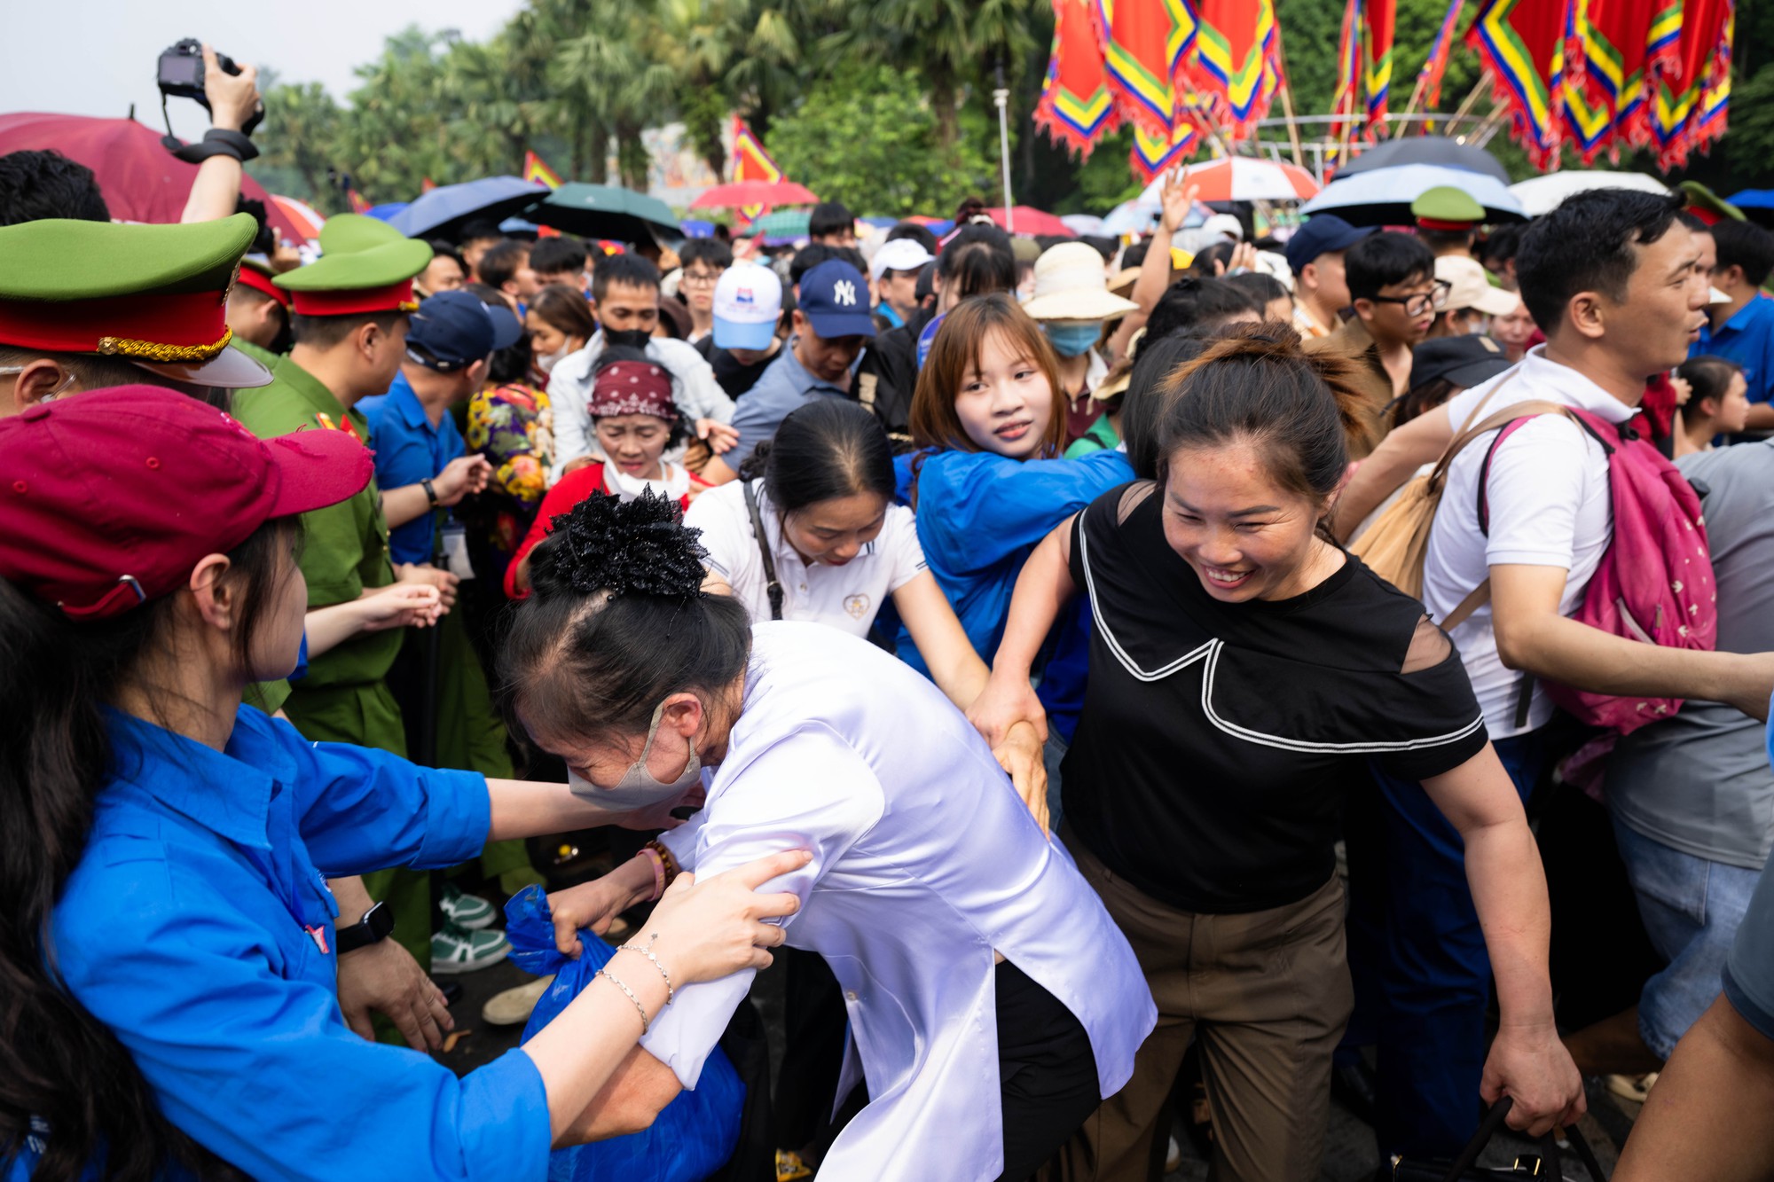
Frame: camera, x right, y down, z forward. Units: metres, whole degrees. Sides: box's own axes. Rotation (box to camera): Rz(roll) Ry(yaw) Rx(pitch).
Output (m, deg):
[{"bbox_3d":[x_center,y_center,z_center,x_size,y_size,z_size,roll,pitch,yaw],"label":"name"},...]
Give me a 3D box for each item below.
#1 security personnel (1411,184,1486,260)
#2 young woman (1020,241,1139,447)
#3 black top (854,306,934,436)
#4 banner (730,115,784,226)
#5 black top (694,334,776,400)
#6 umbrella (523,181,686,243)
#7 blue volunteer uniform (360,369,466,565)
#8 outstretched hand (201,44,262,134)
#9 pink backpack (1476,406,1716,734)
[{"bbox_3d":[2.082,-0.637,4.560,0.500,1.760,0.330,12,22,39],"label":"security personnel"},{"bbox_3d":[0.551,-0.180,3.431,0.480,1.600,0.340,1,17,11],"label":"young woman"},{"bbox_3d":[0.164,-0.379,2.783,0.500,0.580,0.280,-1,17,5],"label":"black top"},{"bbox_3d":[-1.424,-4.618,13.000,0.650,1.200,0.200,-1,18,0],"label":"banner"},{"bbox_3d":[-0.341,-0.378,3.049,0.470,0.580,0.290,-4,17,-5],"label":"black top"},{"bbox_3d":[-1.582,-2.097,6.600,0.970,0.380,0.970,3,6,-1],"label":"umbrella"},{"bbox_3d":[-1.077,-0.255,2.780,0.310,0.560,0.460,-3,17,-2],"label":"blue volunteer uniform"},{"bbox_3d":[-1.182,-0.906,2.130,0.100,0.150,0.100,0,18,-12],"label":"outstretched hand"},{"bbox_3d":[0.913,-0.029,1.520,0.250,0.400,0.280,4,18,20],"label":"pink backpack"}]

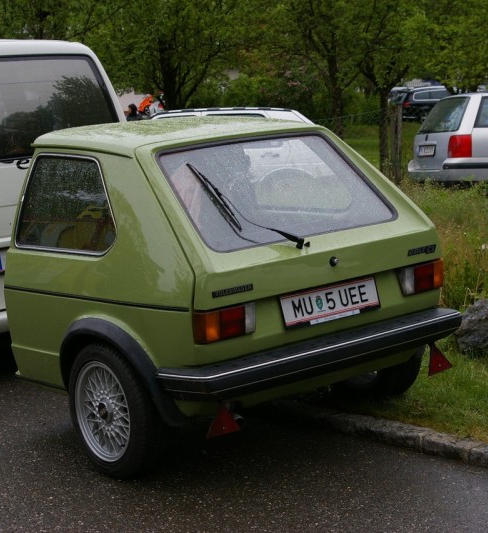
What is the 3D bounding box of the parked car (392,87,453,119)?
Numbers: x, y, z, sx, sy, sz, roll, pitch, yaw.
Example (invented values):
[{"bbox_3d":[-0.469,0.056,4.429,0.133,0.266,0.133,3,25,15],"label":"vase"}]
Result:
[{"bbox_3d":[8.500,-6.850,56.200,4.800,1.520,1.850,-4,8,-16],"label":"parked car"}]

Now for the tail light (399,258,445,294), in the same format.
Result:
[{"bbox_3d":[0.778,0.053,5.852,0.270,0.125,0.065,-11,10,-38],"label":"tail light"}]

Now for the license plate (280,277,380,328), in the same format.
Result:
[{"bbox_3d":[0.361,0.144,5.505,0.520,0.120,0.020,-11,-2,-38],"label":"license plate"}]

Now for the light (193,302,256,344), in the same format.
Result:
[{"bbox_3d":[-0.076,0.218,5.179,0.270,0.125,0.065,-11,10,-38],"label":"light"}]

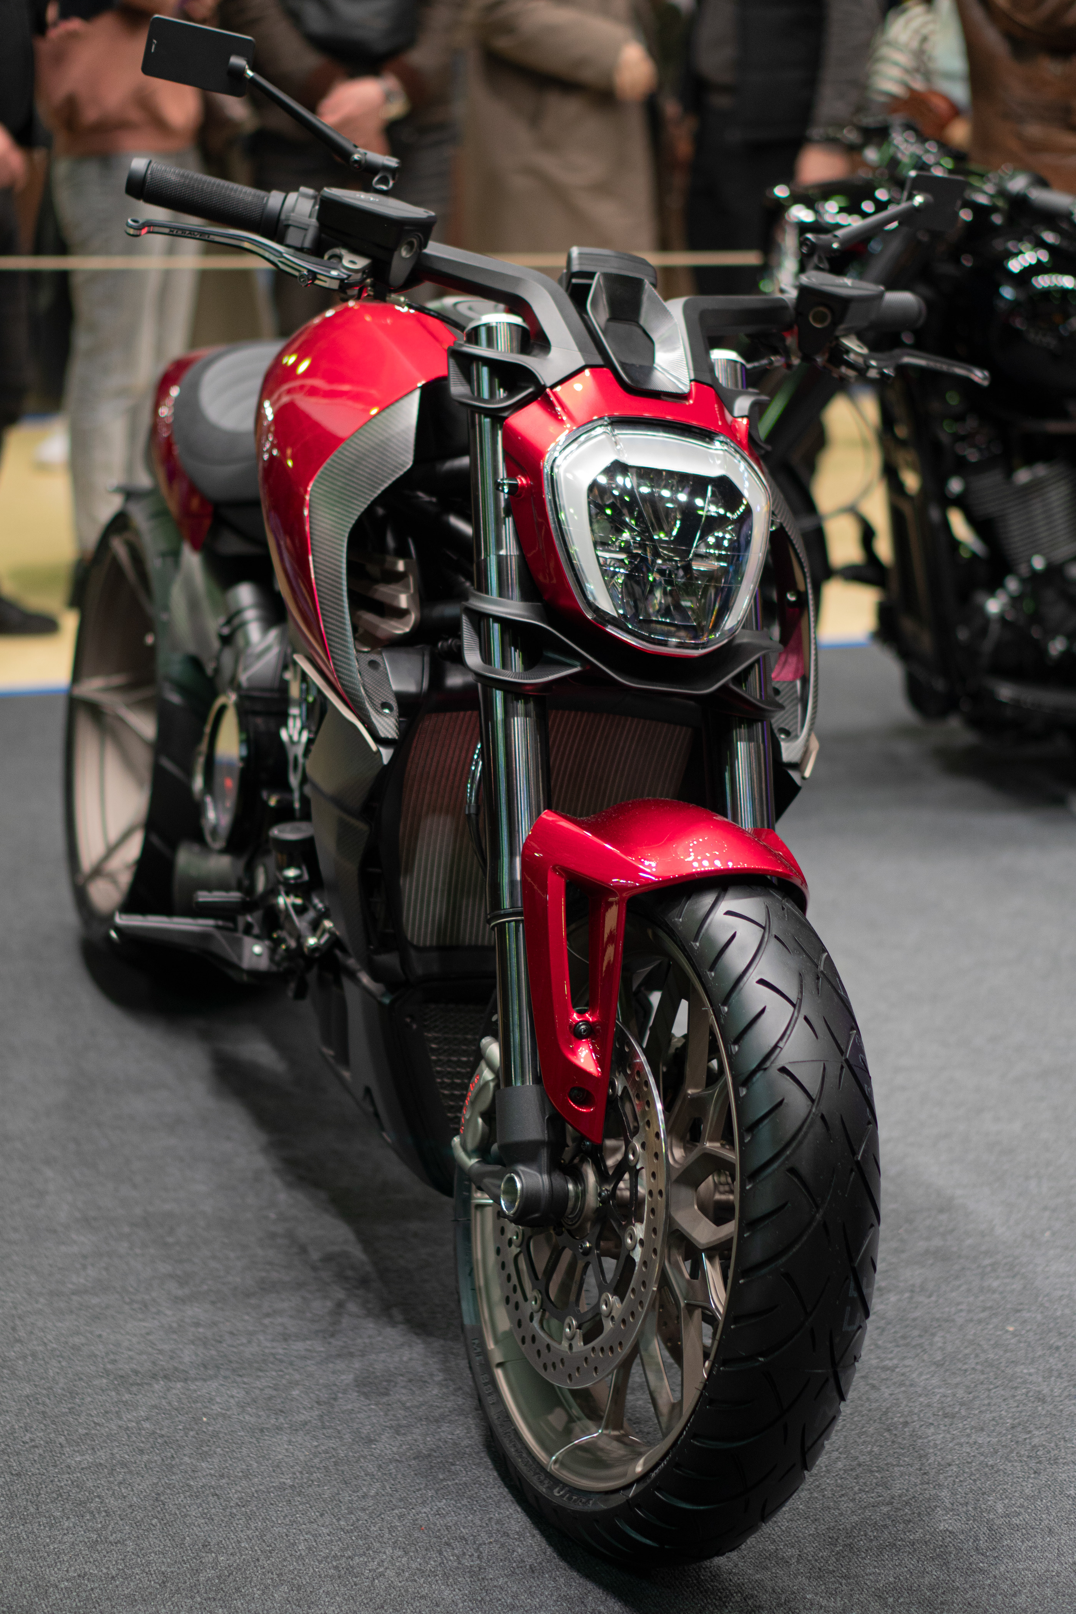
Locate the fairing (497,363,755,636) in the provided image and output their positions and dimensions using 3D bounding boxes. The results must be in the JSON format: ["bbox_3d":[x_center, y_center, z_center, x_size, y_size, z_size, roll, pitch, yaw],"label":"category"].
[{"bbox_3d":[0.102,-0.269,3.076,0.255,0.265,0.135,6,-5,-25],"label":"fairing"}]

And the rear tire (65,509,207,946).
[{"bbox_3d":[-0.430,-0.096,4.490,0.280,0.662,0.662,2,15,-20],"label":"rear tire"}]

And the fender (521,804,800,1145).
[{"bbox_3d":[0.102,0.126,2.990,0.213,0.290,0.285,6,12,-25],"label":"fender"}]

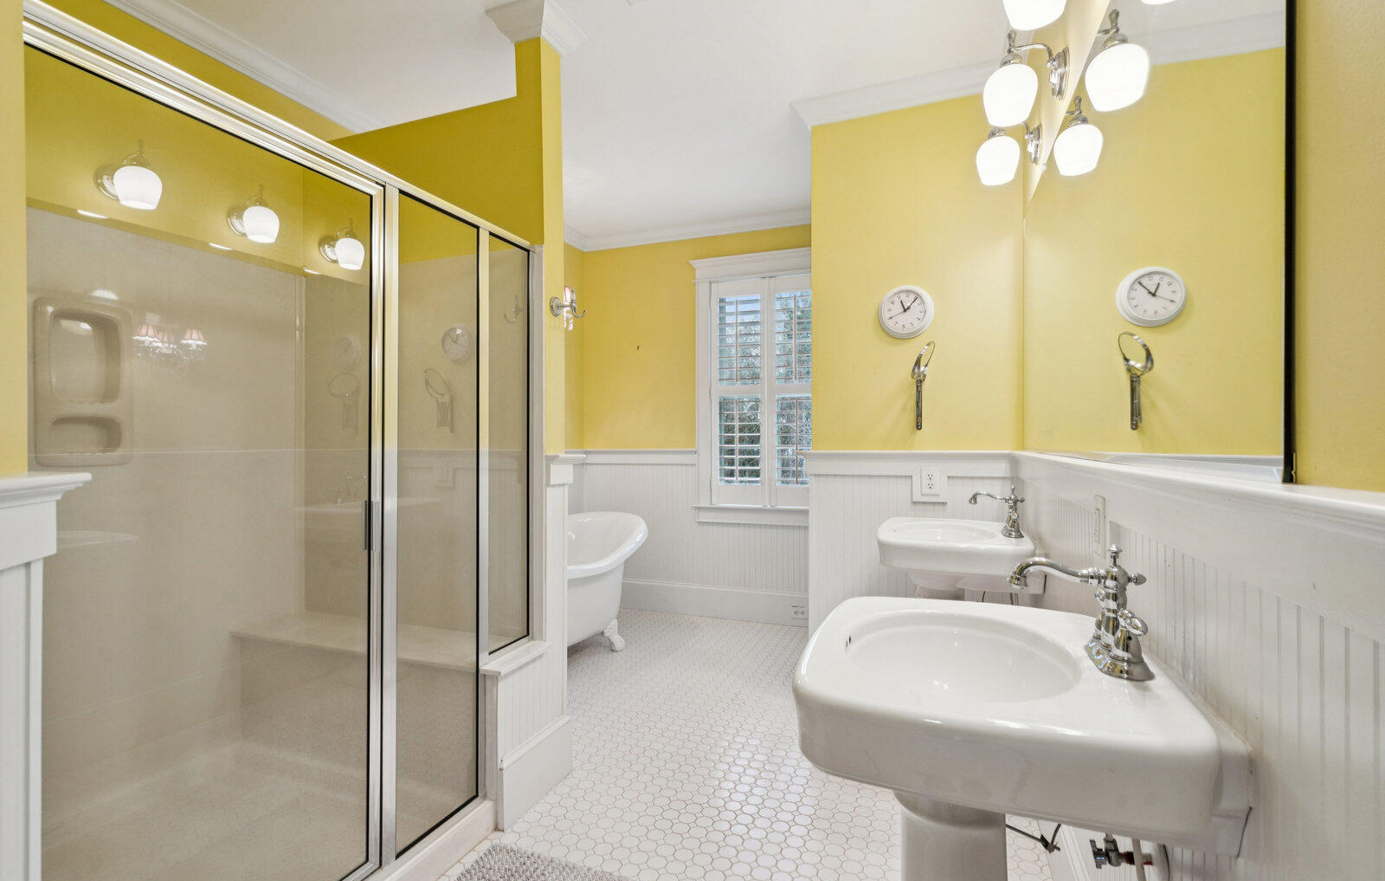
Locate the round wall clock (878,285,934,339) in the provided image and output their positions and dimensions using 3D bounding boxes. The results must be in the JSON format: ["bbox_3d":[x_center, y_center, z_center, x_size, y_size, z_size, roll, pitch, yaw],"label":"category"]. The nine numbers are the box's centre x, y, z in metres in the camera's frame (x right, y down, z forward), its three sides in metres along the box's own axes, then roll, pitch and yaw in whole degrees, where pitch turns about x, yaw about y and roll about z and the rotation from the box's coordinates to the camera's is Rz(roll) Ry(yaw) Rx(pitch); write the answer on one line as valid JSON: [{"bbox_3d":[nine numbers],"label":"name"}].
[{"bbox_3d":[0.893,-0.536,2.574,0.219,0.220,0.044,0,0,22],"label":"round wall clock"}]

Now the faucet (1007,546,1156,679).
[{"bbox_3d":[0.566,0.235,0.910,0.174,0.167,0.165,0,0,22],"label":"faucet"}]

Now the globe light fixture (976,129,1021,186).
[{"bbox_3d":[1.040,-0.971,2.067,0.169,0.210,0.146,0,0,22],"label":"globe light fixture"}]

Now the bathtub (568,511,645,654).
[{"bbox_3d":[-0.776,0.841,3.428,0.753,0.741,1.543,0,0,22],"label":"bathtub"}]

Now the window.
[{"bbox_3d":[0.468,-0.329,4.026,1.014,1.776,0.100,0,0,22],"label":"window"}]

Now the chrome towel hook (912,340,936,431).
[{"bbox_3d":[0.930,-0.216,2.488,0.102,0.352,0.160,0,0,22],"label":"chrome towel hook"}]

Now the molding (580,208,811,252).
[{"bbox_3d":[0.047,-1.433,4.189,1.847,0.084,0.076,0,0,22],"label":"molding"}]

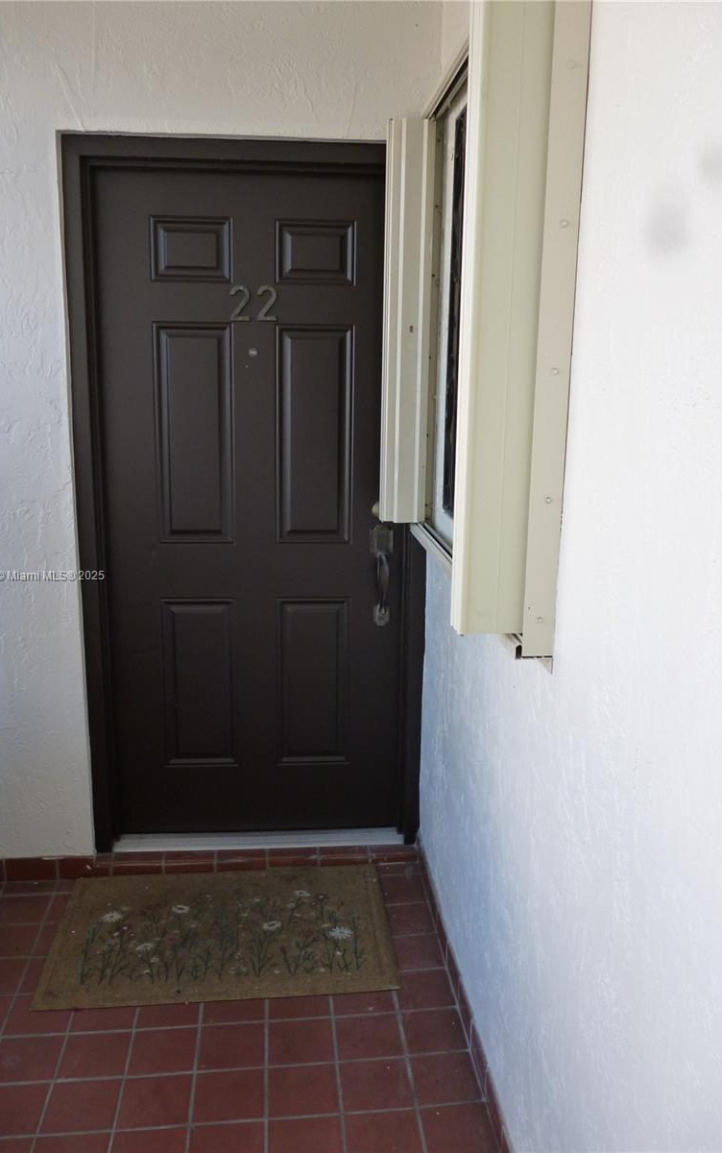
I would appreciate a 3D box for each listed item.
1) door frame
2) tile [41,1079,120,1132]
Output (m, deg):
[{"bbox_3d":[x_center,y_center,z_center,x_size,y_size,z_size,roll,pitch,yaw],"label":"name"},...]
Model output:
[{"bbox_3d":[-0.310,-0.155,2.781,1.020,2.110,0.140,-1,12,-6],"label":"door frame"},{"bbox_3d":[-0.594,1.135,1.992,0.150,0.013,0.150,-1,12,-6],"label":"tile"}]

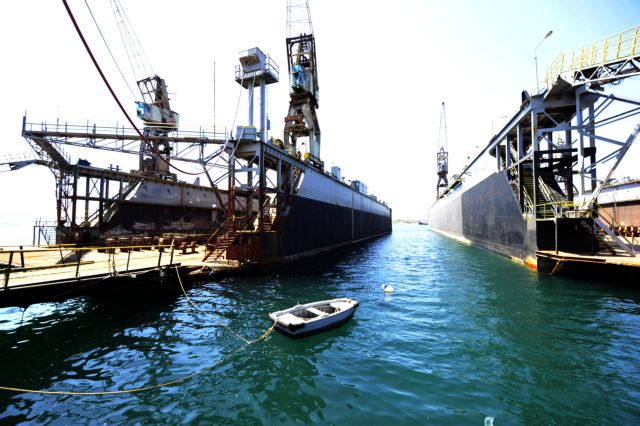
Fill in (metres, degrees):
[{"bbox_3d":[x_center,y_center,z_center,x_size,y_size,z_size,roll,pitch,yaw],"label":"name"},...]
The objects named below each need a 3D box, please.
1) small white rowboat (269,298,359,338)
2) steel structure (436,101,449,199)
[{"bbox_3d":[-0.011,3.807,9.176,3.150,0.580,1.400,2,-3,-35],"label":"small white rowboat"},{"bbox_3d":[51.734,-26.161,104.603,4.700,38.500,8.500,-1,-3,24],"label":"steel structure"}]

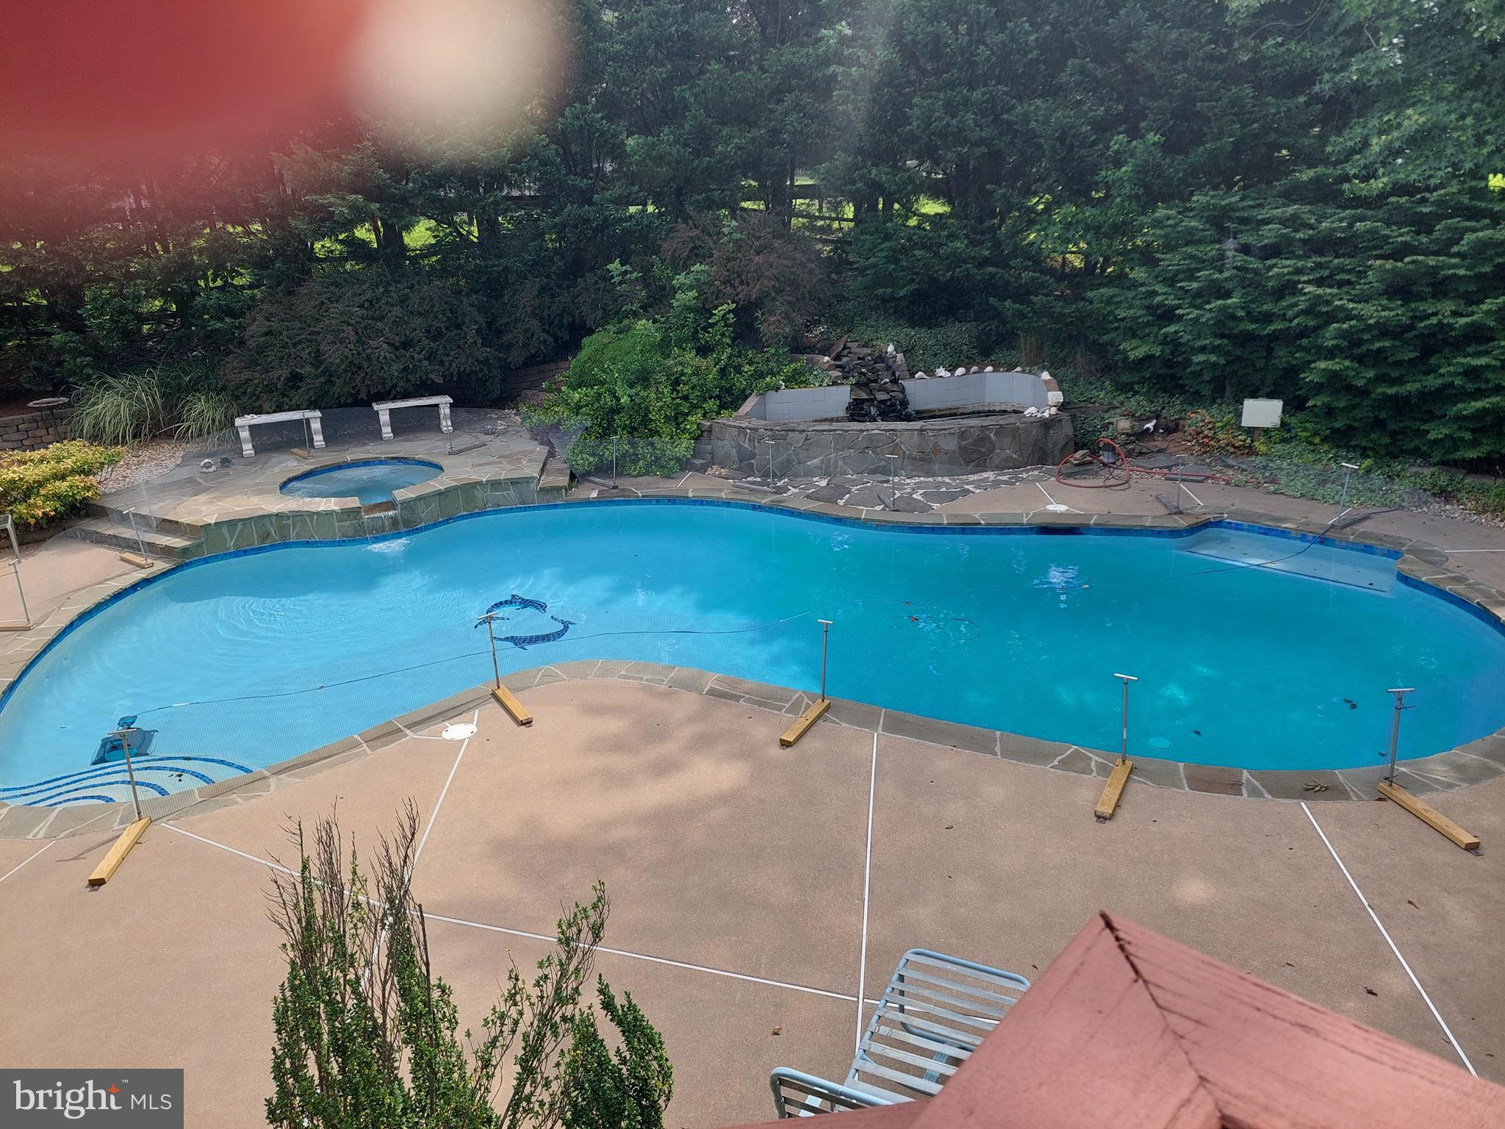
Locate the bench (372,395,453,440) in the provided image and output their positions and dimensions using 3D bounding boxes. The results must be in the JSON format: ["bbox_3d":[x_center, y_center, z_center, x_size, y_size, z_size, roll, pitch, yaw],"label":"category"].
[{"bbox_3d":[-5.087,-2.216,15.753,1.112,0.499,0.352,-11,21,-21],"label":"bench"}]

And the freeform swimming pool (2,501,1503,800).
[{"bbox_3d":[-0.146,0.992,9.838,12.517,1.500,6.640,-2,19,3],"label":"freeform swimming pool"}]

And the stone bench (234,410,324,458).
[{"bbox_3d":[-6.820,-1.898,15.119,1.127,0.499,0.352,-12,21,-23],"label":"stone bench"}]

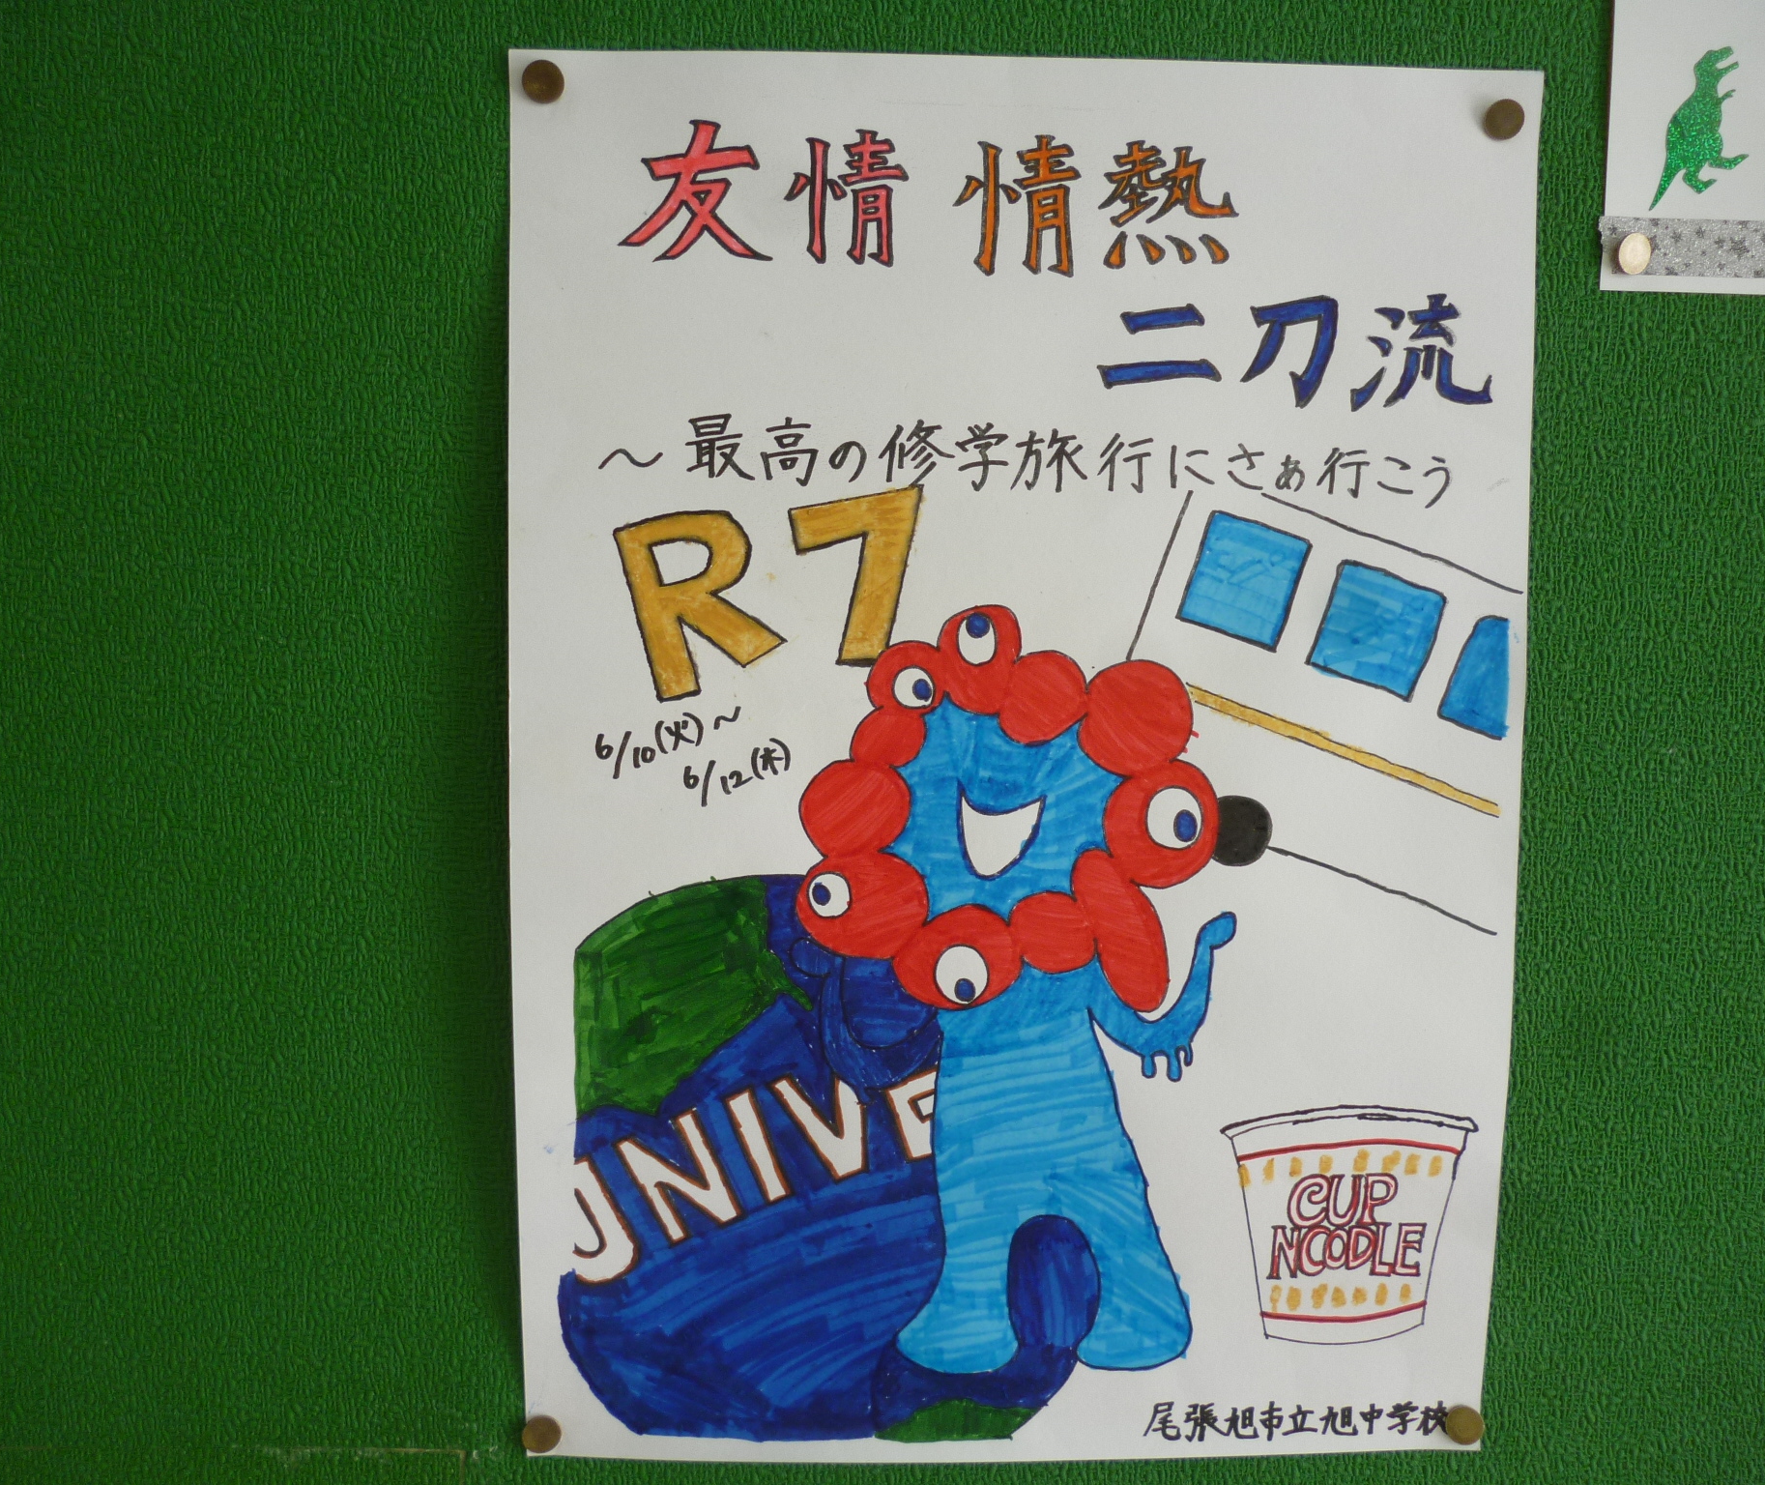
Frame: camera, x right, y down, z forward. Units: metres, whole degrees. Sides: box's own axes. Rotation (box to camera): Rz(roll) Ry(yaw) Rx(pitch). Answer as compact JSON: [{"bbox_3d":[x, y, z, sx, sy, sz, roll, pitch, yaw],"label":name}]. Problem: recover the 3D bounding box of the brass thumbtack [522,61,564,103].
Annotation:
[{"bbox_3d":[-0.087,-0.169,0.412,0.011,0.011,0.009,0,5,-2],"label":"brass thumbtack"}]

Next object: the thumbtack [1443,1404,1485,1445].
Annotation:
[{"bbox_3d":[0.164,0.192,0.453,0.011,0.011,0.009,0,5,-2],"label":"thumbtack"}]

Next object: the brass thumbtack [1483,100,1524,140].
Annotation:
[{"bbox_3d":[0.162,-0.163,0.420,0.011,0.011,0.009,0,5,-2],"label":"brass thumbtack"}]

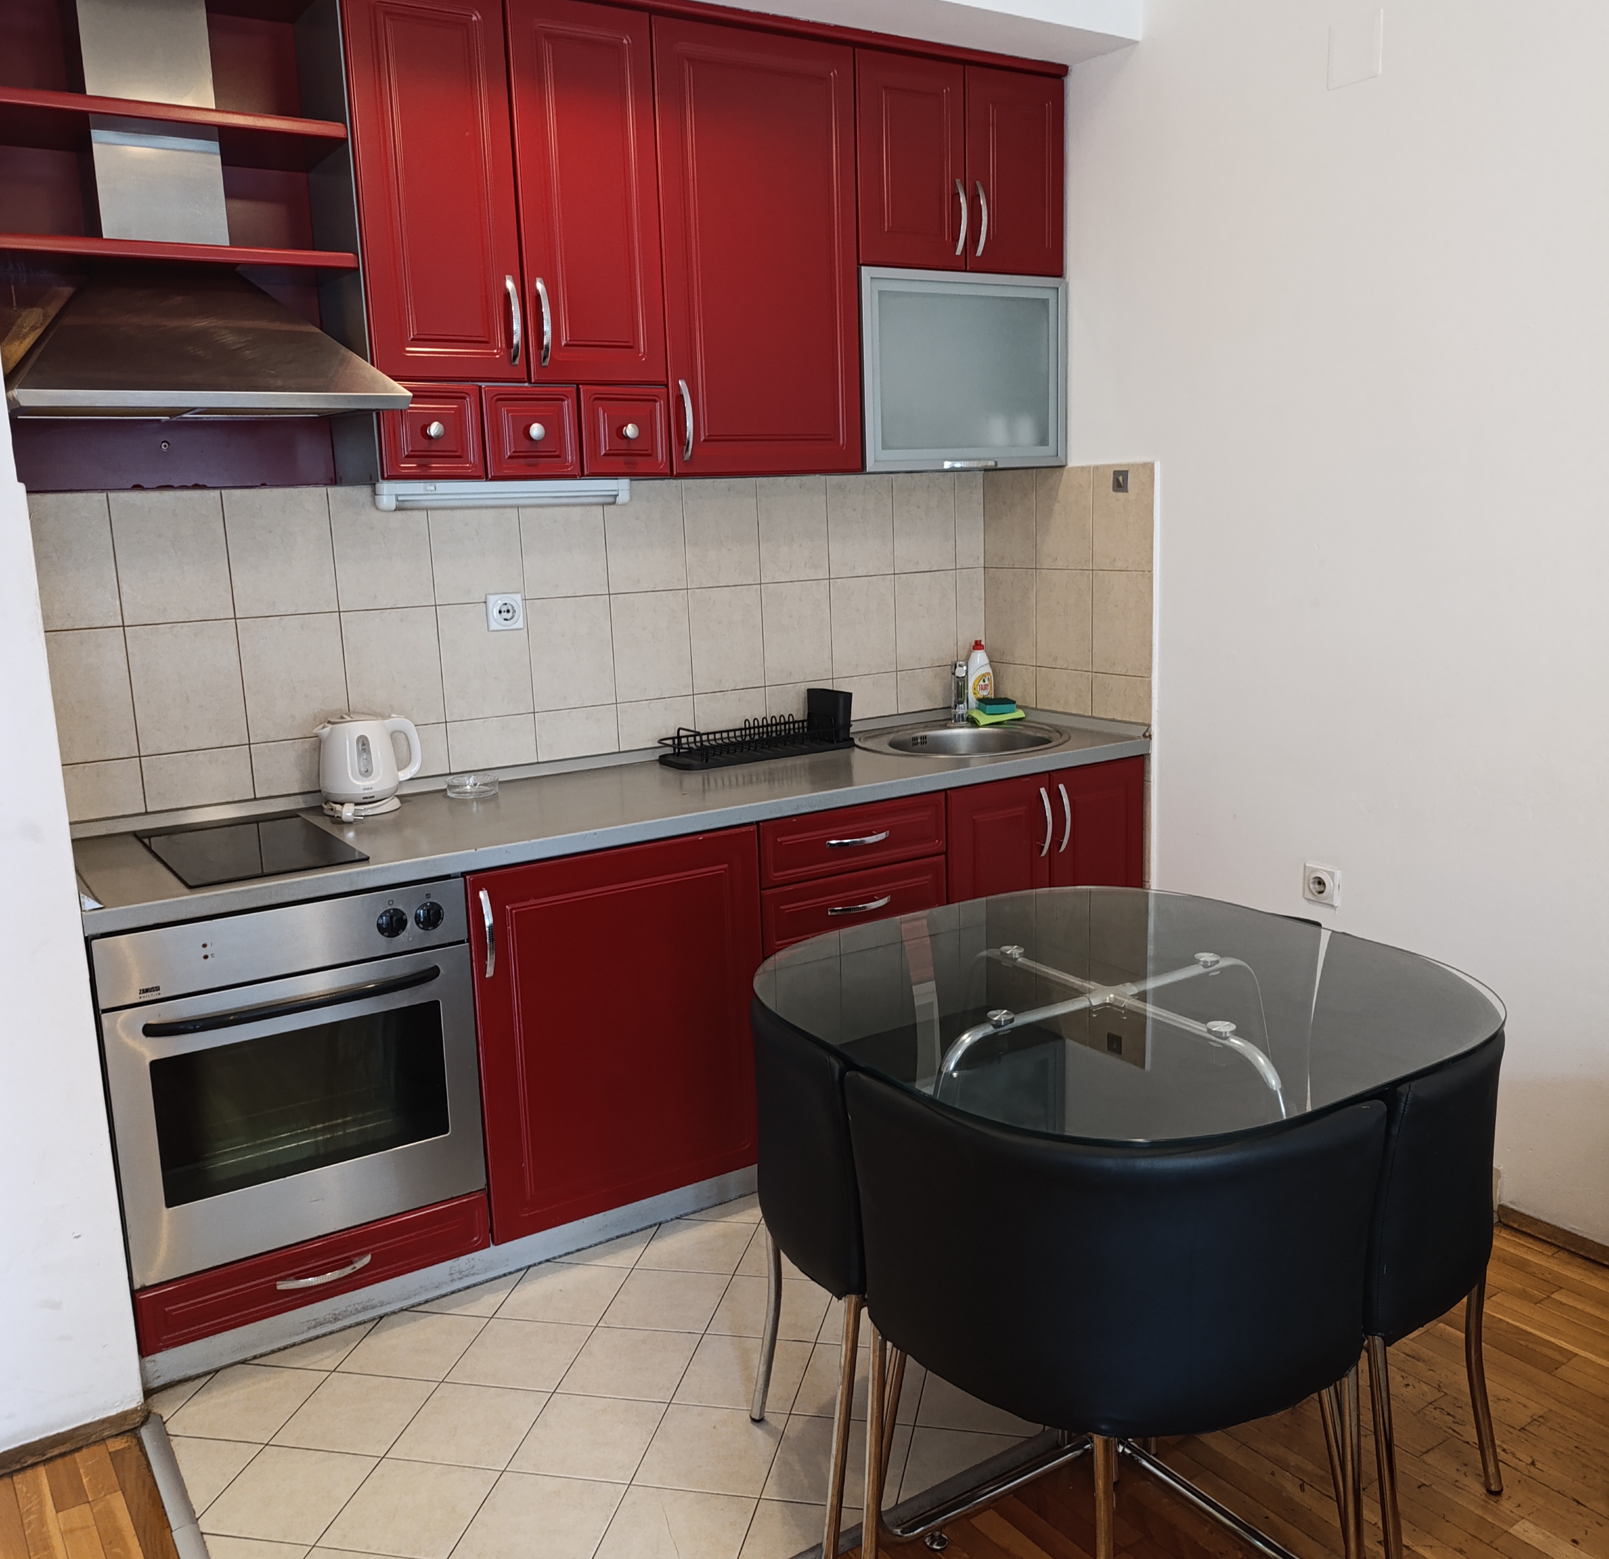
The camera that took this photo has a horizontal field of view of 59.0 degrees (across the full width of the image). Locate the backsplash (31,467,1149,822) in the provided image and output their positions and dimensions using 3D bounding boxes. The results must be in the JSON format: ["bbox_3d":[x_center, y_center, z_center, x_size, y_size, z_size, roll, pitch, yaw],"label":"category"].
[{"bbox_3d":[-0.310,-0.315,2.942,2.290,0.608,0.600,-9,13,-32],"label":"backsplash"}]

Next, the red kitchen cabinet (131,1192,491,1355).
[{"bbox_3d":[-0.968,0.810,2.672,0.595,0.119,0.500,-9,13,-32],"label":"red kitchen cabinet"}]

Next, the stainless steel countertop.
[{"bbox_3d":[-0.301,0.014,3.005,2.285,0.062,0.597,-9,13,-32],"label":"stainless steel countertop"}]

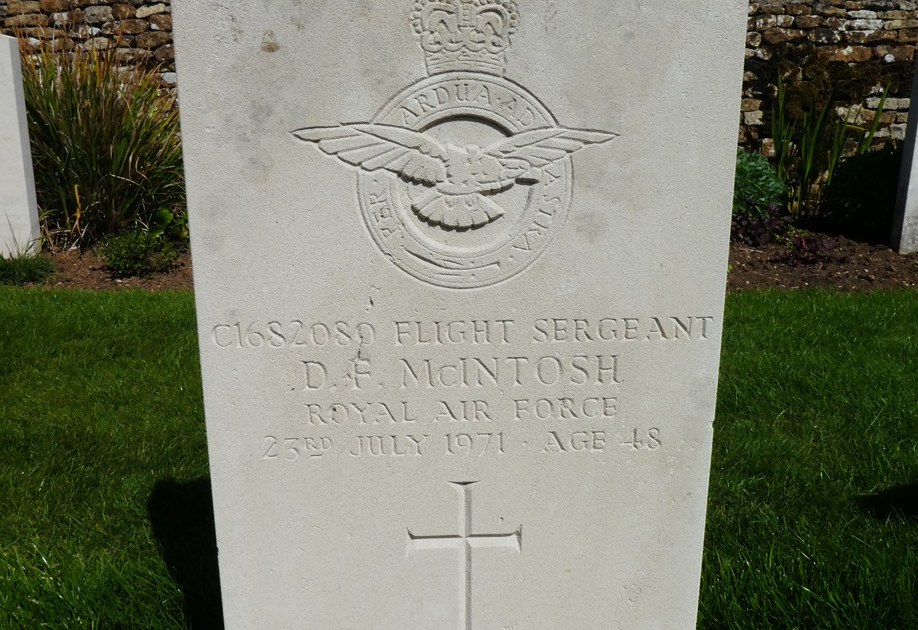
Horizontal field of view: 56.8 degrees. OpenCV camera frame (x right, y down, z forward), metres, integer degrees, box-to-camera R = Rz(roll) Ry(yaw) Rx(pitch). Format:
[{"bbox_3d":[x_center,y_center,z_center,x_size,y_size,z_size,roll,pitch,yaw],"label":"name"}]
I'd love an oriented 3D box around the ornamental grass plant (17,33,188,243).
[{"bbox_3d":[-1.440,-0.745,3.470,0.760,0.820,0.720,0,15,0],"label":"ornamental grass plant"}]

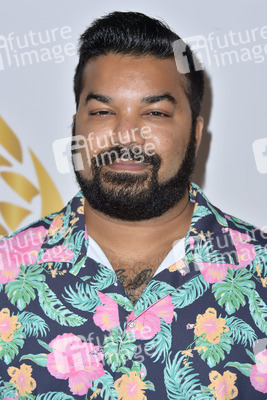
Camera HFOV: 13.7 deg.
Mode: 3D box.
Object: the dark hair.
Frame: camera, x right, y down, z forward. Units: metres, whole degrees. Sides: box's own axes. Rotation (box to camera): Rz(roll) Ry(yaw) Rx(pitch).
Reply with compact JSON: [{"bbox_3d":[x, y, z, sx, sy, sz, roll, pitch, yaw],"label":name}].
[{"bbox_3d":[0.009,-0.156,1.420,0.165,0.170,0.205,0,0,12],"label":"dark hair"}]

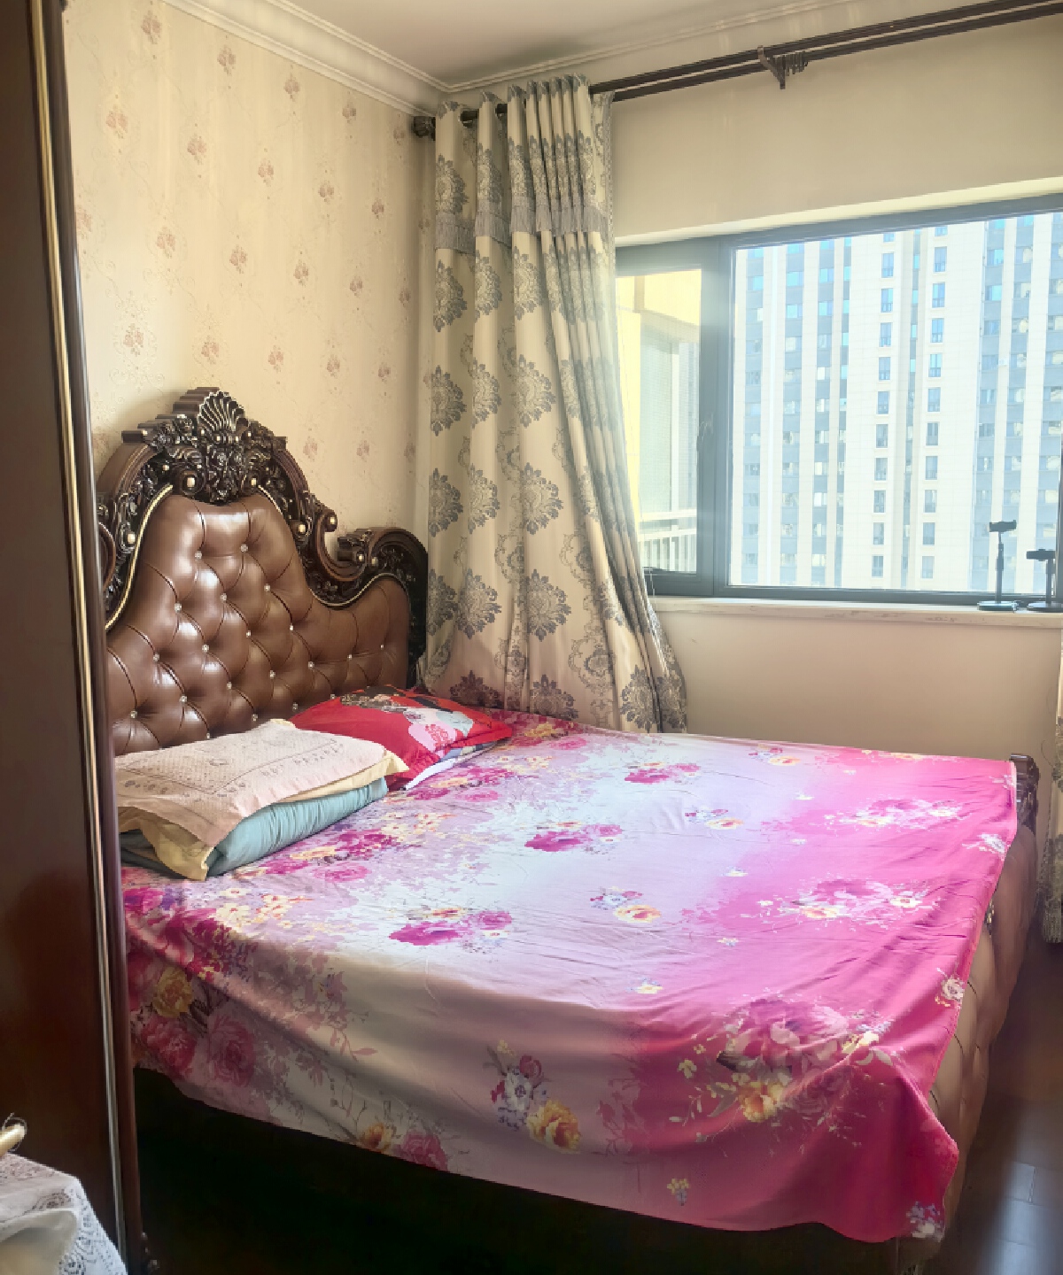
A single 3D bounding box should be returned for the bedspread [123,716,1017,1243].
[{"bbox_3d":[0.084,0.555,2.617,1.900,0.320,1.880,3,9,25],"label":"bedspread"}]

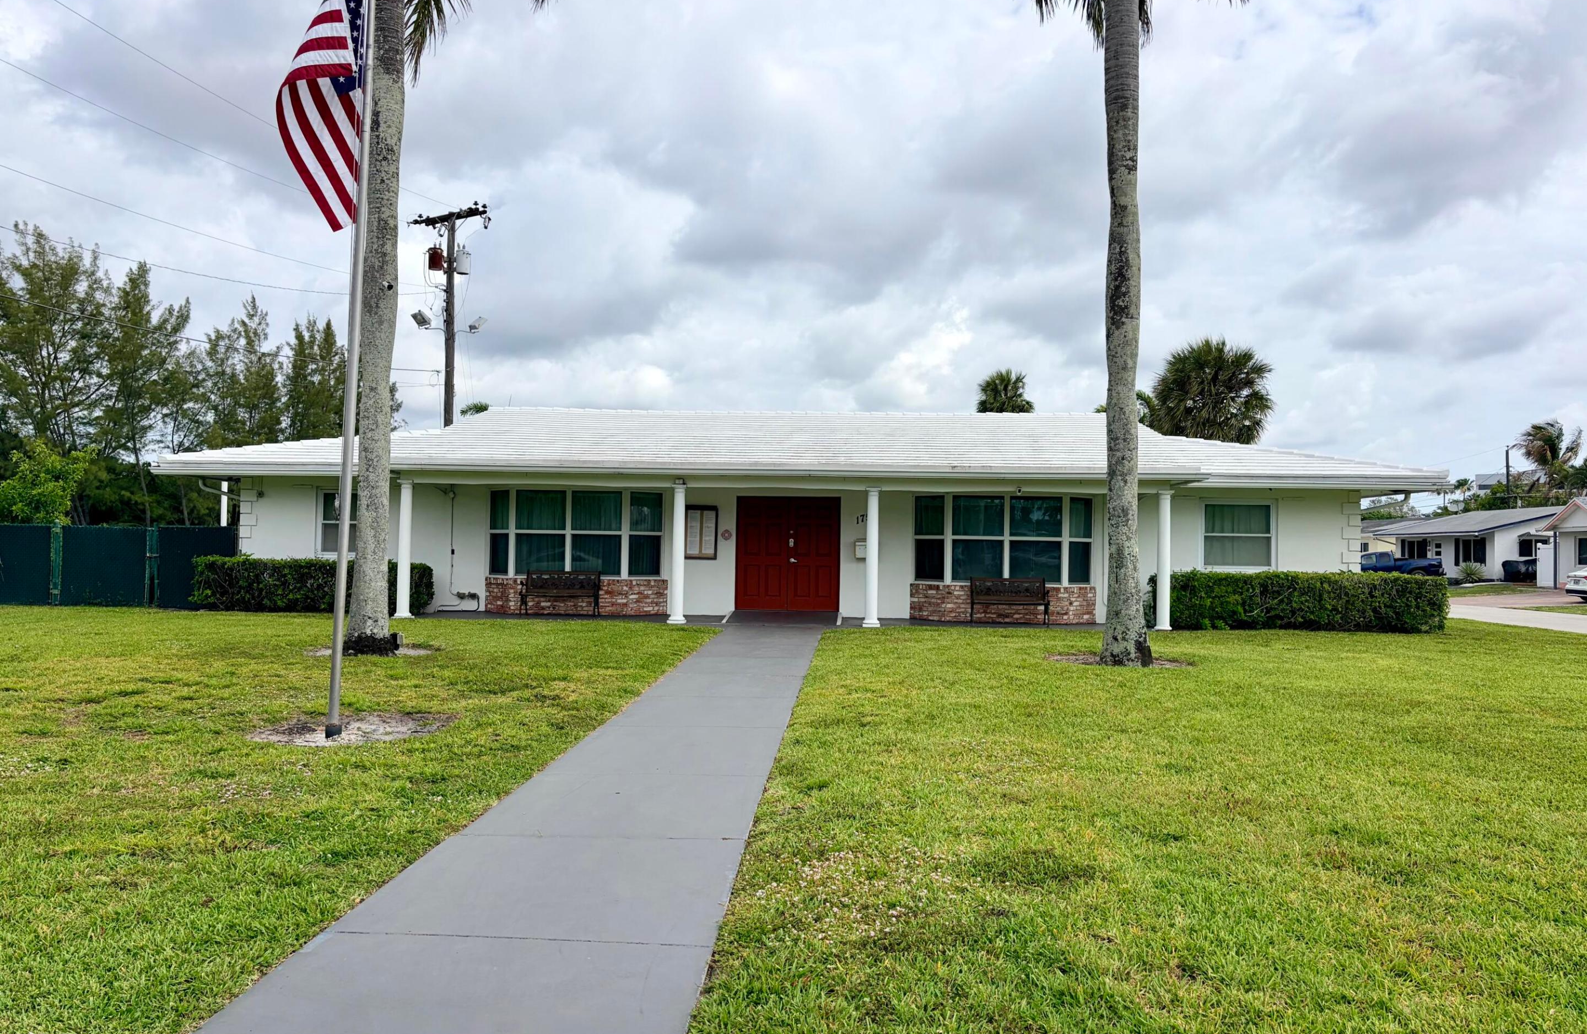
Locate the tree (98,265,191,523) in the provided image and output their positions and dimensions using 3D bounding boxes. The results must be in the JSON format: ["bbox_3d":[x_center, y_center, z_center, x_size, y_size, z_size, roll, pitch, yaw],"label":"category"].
[{"bbox_3d":[-23.550,-3.610,43.000,3.500,11.000,3.500,1,-1,0],"label":"tree"}]

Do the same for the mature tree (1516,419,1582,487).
[{"bbox_3d":[47.400,-1.170,75.000,4.400,9.900,4.400,1,-1,0],"label":"mature tree"}]

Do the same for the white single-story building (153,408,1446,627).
[{"bbox_3d":[0.100,-0.200,23.800,20.400,4.000,11.400,1,-1,2],"label":"white single-story building"}]

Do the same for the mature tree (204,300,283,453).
[{"bbox_3d":[-23.070,-3.590,50.000,3.600,11.200,3.600,1,-1,0],"label":"mature tree"}]

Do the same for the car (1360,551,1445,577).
[{"bbox_3d":[26.900,2.520,54.700,5.500,1.800,1.900,0,-1,26],"label":"car"}]

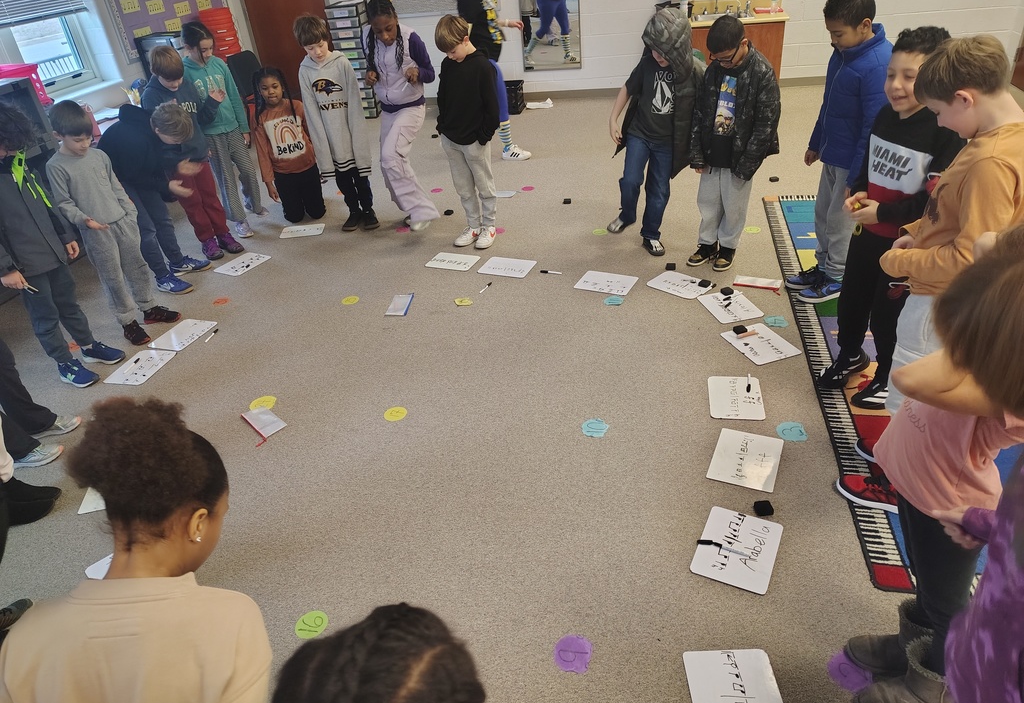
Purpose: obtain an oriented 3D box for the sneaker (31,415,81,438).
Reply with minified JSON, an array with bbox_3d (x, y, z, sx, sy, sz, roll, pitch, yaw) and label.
[{"bbox_3d":[-2.122,0.328,3.260,0.240,0.095,0.090,-11,33,-8],"label":"sneaker"}]

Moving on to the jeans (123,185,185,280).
[{"bbox_3d":[-2.188,-0.777,4.374,0.300,0.650,0.340,1,33,10],"label":"jeans"}]

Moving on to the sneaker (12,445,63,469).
[{"bbox_3d":[-2.101,0.437,3.087,0.240,0.095,0.090,-9,33,-4],"label":"sneaker"}]

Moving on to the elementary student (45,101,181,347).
[{"bbox_3d":[-2.115,-0.661,3.731,0.360,1.220,0.410,10,36,23],"label":"elementary student"}]

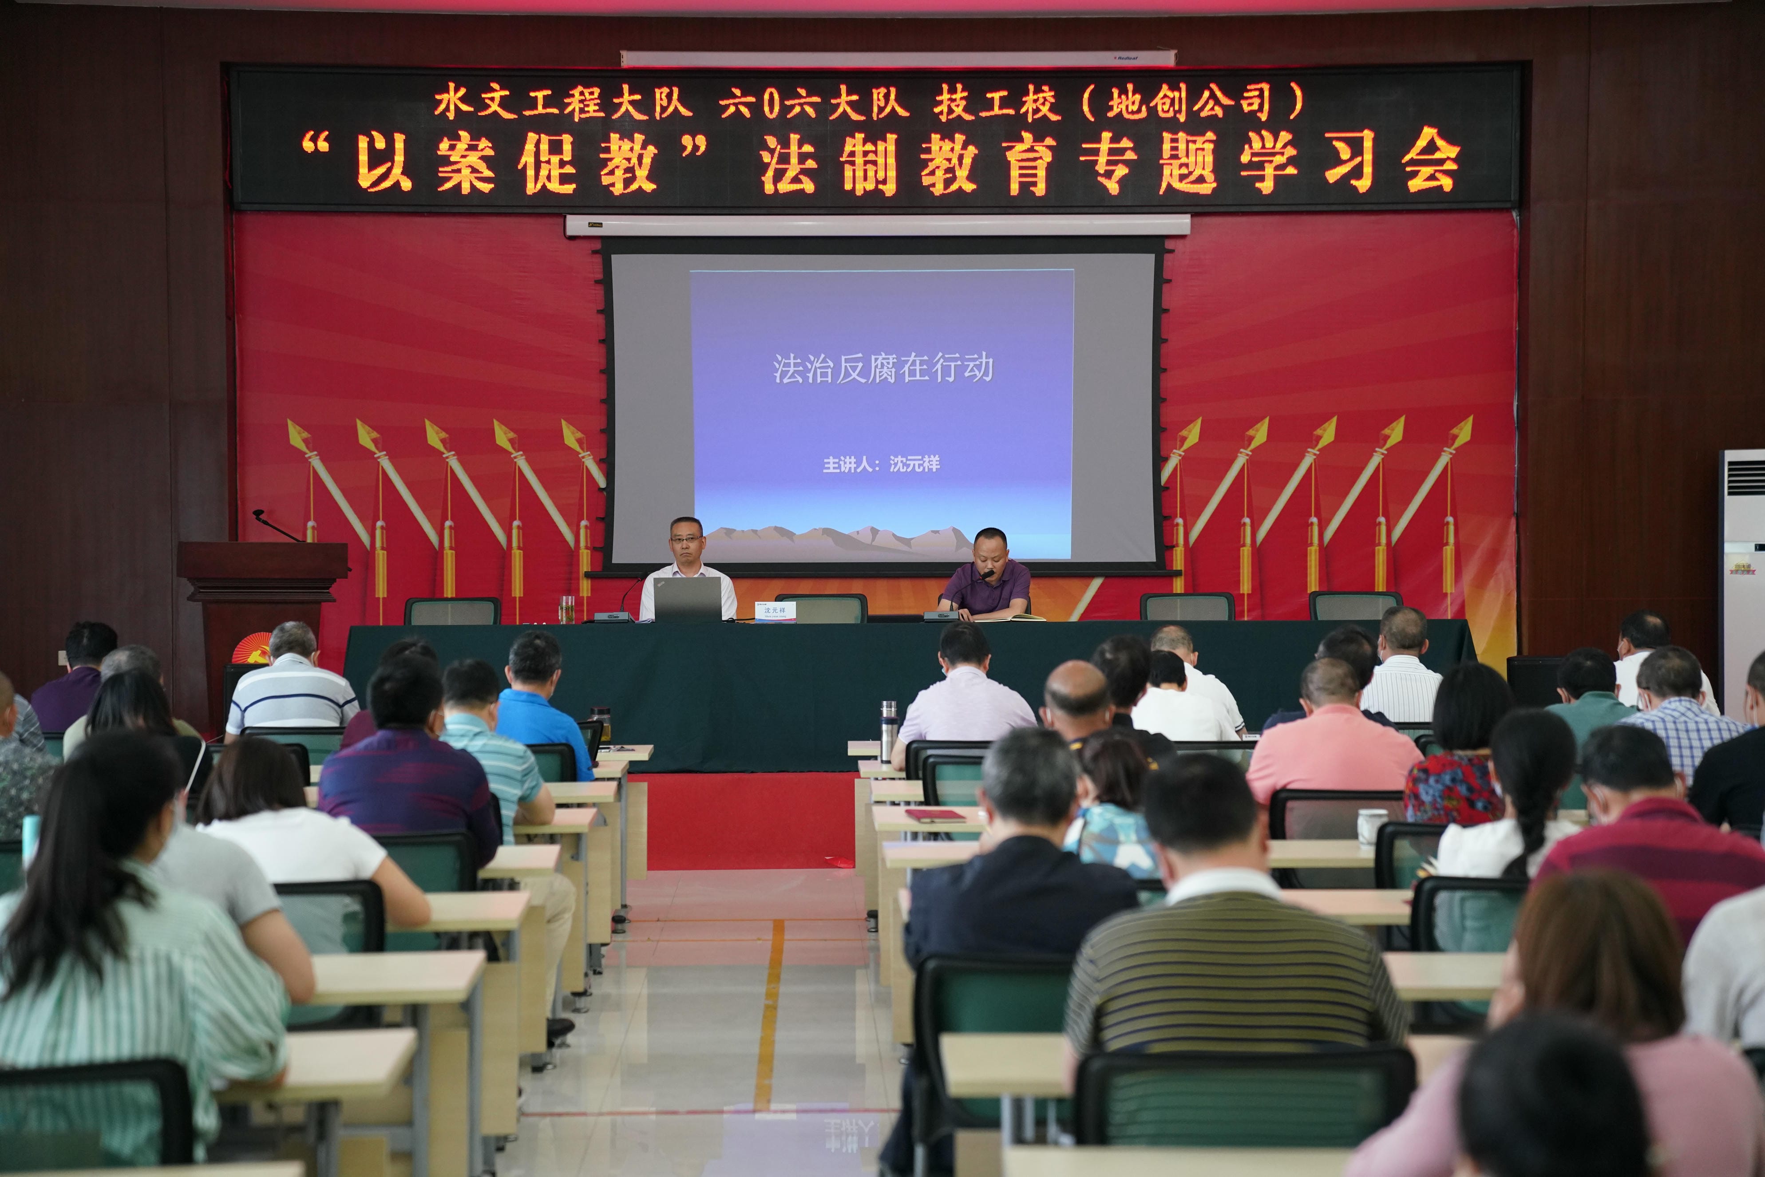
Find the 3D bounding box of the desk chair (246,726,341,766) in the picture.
[{"bbox_3d":[-2.333,0.989,13.810,0.490,0.885,0.570,0,1,-4],"label":"desk chair"}]

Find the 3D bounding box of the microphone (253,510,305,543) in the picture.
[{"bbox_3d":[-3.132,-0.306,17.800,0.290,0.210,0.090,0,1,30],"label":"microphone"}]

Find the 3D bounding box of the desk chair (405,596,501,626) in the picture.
[{"bbox_3d":[-2.246,0.481,17.950,0.510,0.880,0.550,0,0,-1],"label":"desk chair"}]

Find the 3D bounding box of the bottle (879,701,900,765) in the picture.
[{"bbox_3d":[0.028,0.563,13.420,0.068,0.247,0.068,0,1,-1],"label":"bottle"}]

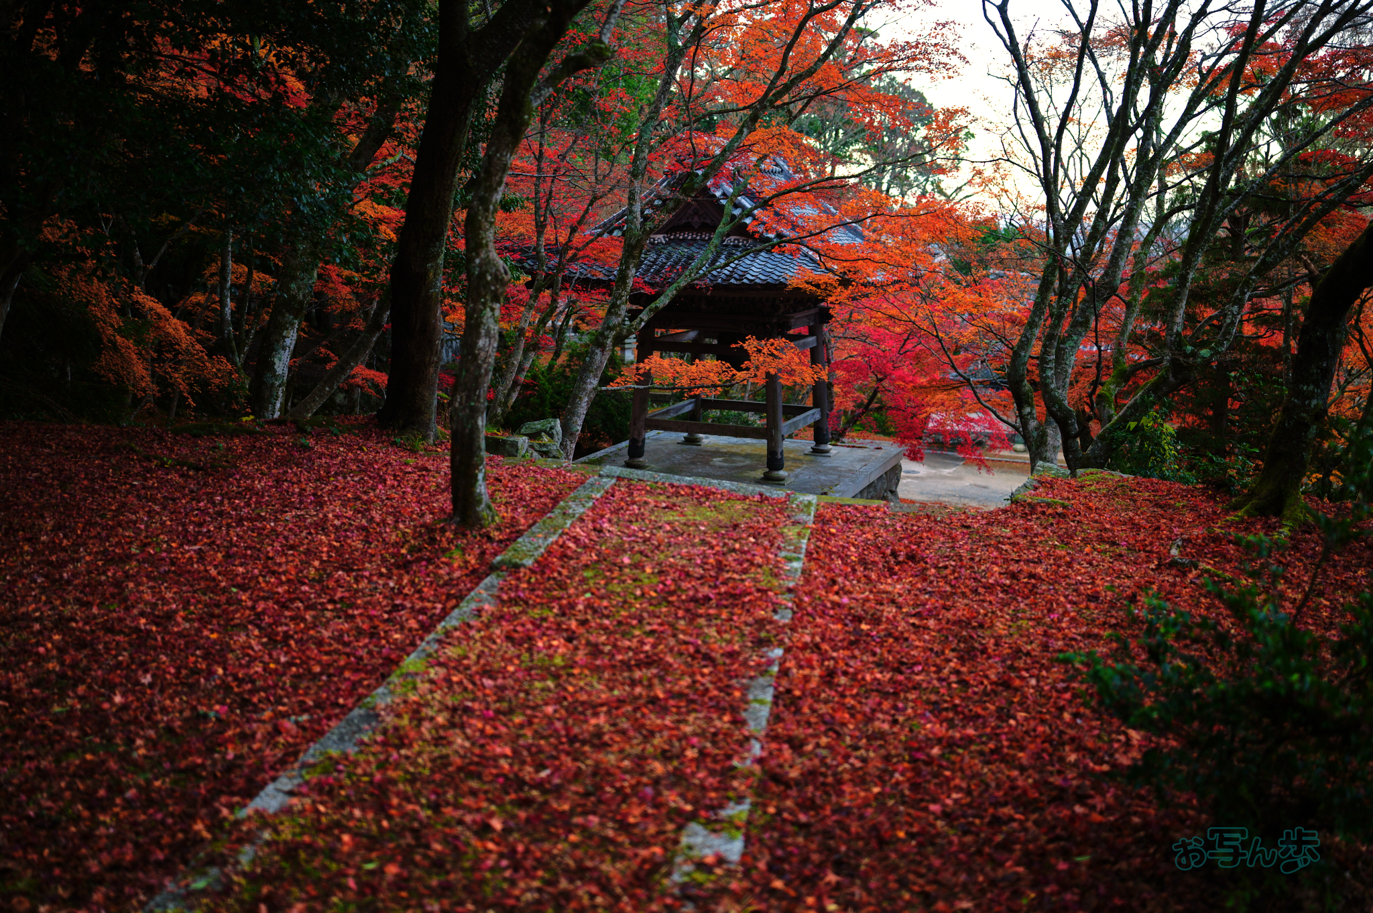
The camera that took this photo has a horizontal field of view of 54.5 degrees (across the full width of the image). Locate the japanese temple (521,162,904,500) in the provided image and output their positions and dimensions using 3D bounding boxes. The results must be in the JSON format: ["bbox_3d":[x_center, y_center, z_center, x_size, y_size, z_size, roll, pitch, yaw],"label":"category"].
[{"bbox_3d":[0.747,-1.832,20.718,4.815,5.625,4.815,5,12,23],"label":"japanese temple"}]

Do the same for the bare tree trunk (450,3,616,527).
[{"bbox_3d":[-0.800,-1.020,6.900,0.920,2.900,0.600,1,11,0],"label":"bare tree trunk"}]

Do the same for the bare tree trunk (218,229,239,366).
[{"bbox_3d":[-4.600,-1.580,13.400,0.220,1.600,0.200,1,11,0],"label":"bare tree trunk"}]

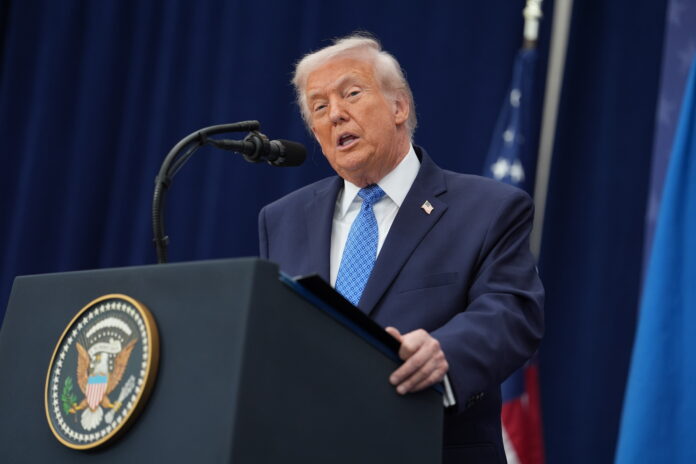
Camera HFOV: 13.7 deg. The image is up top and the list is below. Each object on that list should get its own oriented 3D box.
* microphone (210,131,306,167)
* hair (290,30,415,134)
[{"bbox_3d":[-0.160,-0.148,5.170,0.215,0.055,0.050,8,-7,-42],"label":"microphone"},{"bbox_3d":[0.012,-0.260,5.320,0.180,0.200,0.225,-19,-20,20],"label":"hair"}]

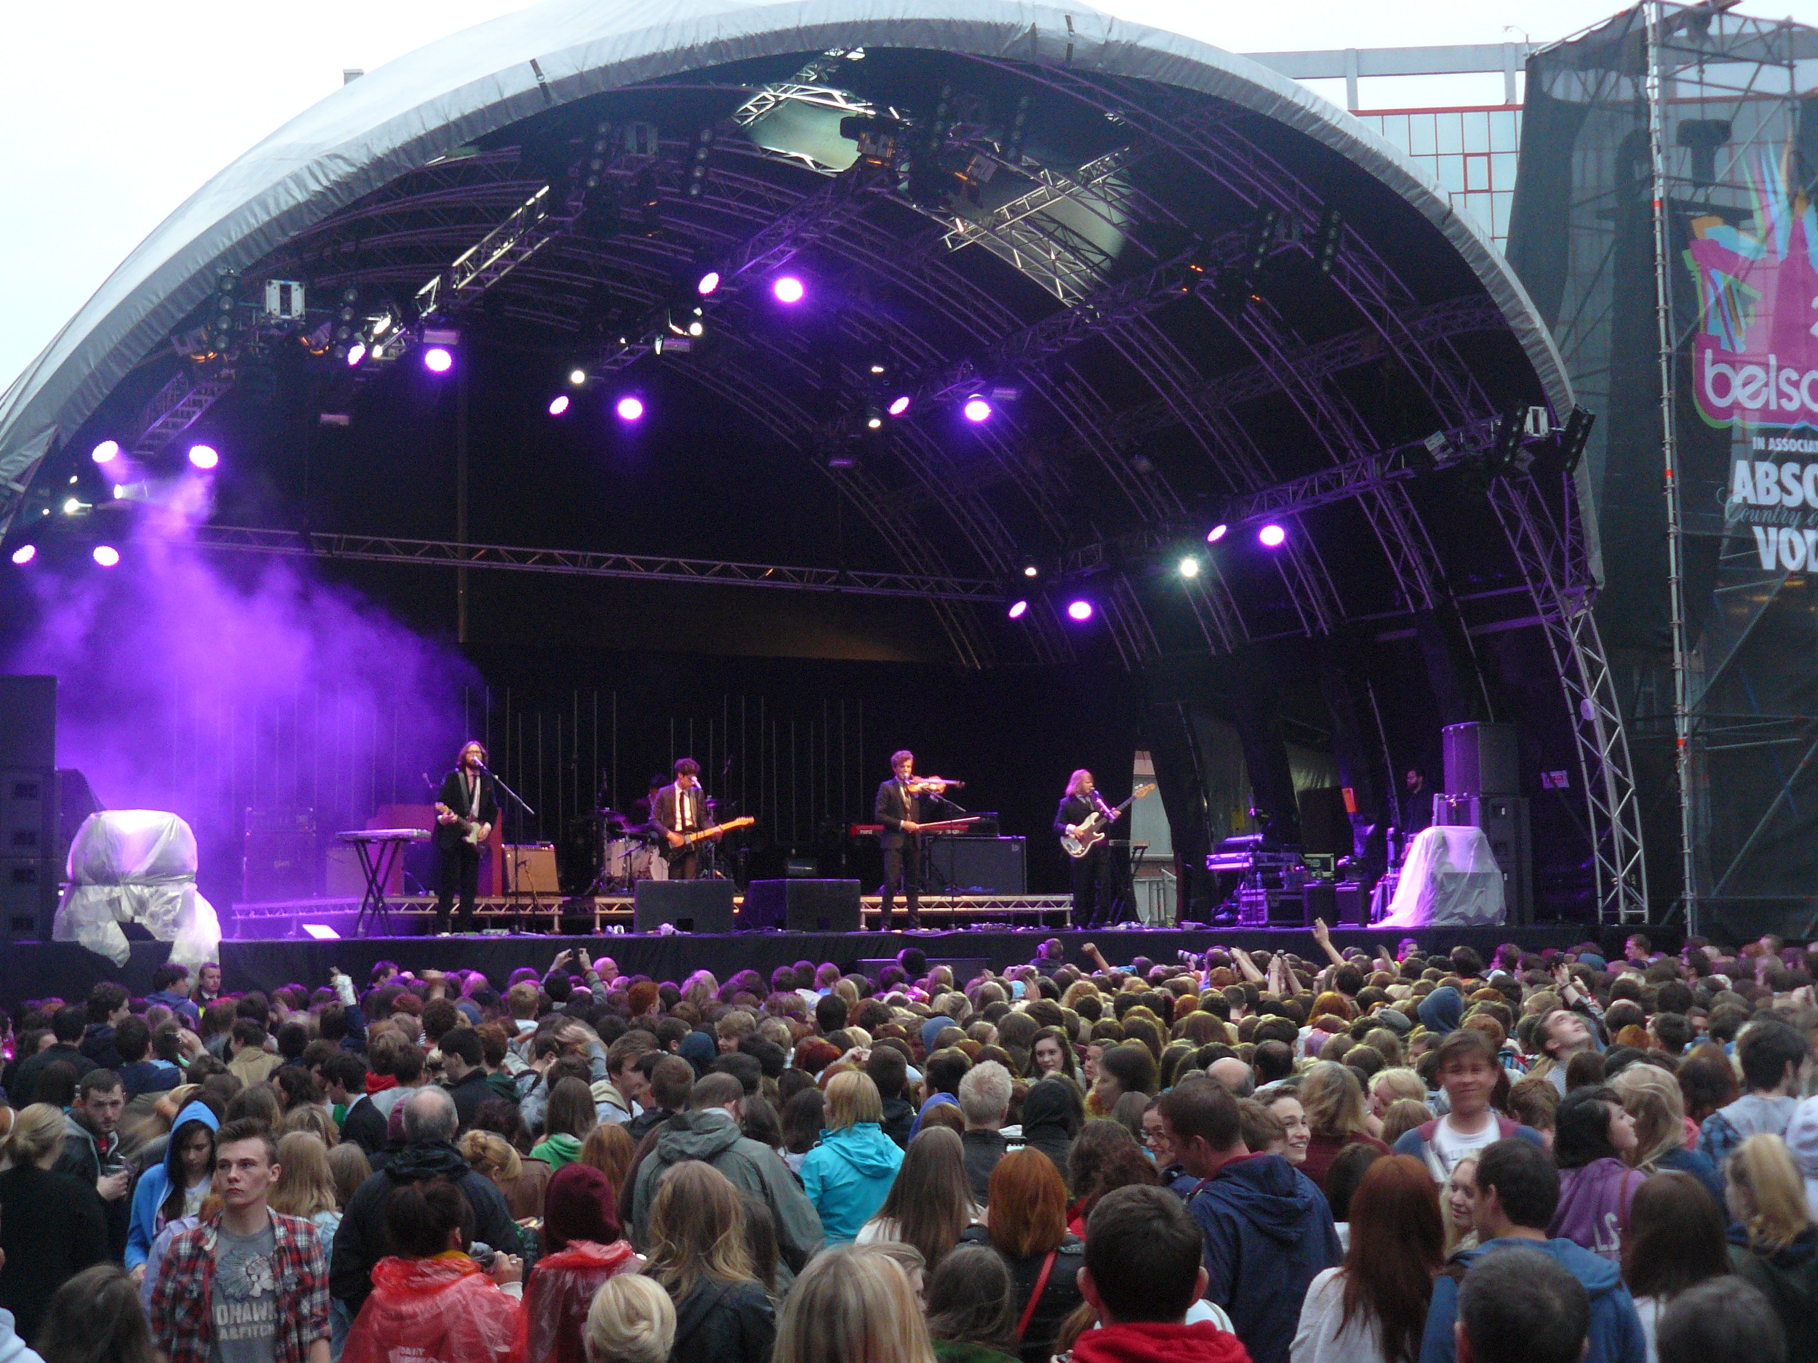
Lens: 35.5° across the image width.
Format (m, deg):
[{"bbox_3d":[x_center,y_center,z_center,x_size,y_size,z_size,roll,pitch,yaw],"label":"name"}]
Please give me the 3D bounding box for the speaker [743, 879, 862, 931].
[{"bbox_3d":[-1.004,2.073,26.200,0.890,0.470,0.650,4,-7,-42],"label":"speaker"}]

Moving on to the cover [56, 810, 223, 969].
[{"bbox_3d":[-5.999,1.632,22.100,1.050,1.250,0.800,3,-6,-36],"label":"cover"}]

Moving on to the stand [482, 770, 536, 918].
[{"bbox_3d":[-3.720,1.542,26.200,0.620,1.580,0.380,-4,-6,36],"label":"stand"}]

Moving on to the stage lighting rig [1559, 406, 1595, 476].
[{"bbox_3d":[7.069,-2.562,30.000,0.340,0.760,0.200,3,24,-33],"label":"stage lighting rig"}]

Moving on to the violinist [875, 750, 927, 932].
[{"bbox_3d":[-0.075,1.537,27.400,0.500,1.750,0.420,3,-6,-37],"label":"violinist"}]

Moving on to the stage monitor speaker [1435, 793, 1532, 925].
[{"bbox_3d":[6.118,1.891,30.200,0.760,1.440,0.700,3,-5,-33],"label":"stage monitor speaker"}]

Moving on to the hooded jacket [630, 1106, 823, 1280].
[{"bbox_3d":[-0.575,1.742,9.000,0.570,0.780,0.360,-2,-5,18],"label":"hooded jacket"}]

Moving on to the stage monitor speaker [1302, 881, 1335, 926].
[{"bbox_3d":[4.378,2.382,30.200,0.400,0.460,0.450,-1,-5,6],"label":"stage monitor speaker"}]

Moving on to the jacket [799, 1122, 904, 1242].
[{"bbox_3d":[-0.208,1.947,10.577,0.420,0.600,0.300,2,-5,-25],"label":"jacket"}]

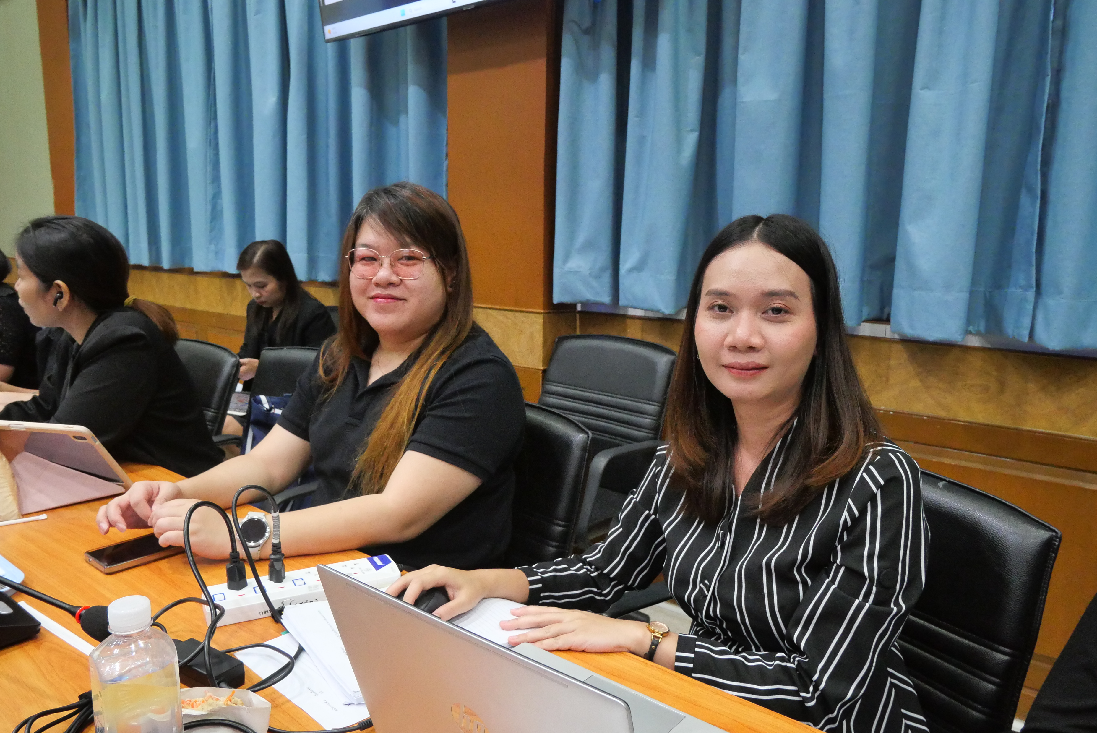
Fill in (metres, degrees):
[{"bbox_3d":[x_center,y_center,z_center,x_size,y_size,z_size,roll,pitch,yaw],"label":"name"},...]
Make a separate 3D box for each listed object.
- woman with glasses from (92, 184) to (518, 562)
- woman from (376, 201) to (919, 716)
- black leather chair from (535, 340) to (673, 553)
[{"bbox_3d":[-0.334,0.361,1.227,0.560,1.315,0.650,8,11,36],"label":"woman with glasses"},{"bbox_3d":[0.117,0.445,0.922,0.560,1.265,0.620,7,11,30],"label":"woman"},{"bbox_3d":[0.052,0.390,2.315,0.570,0.930,0.610,9,12,41],"label":"black leather chair"}]

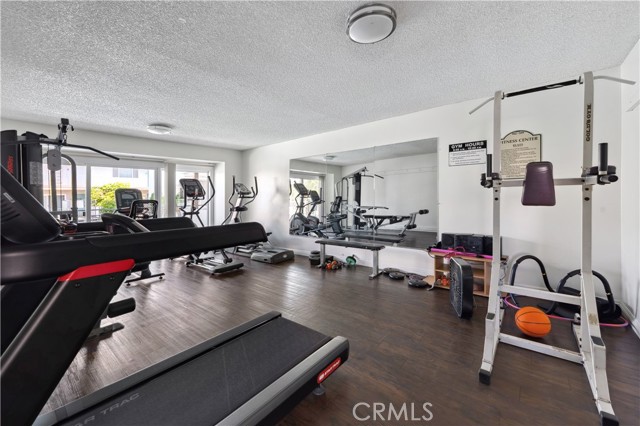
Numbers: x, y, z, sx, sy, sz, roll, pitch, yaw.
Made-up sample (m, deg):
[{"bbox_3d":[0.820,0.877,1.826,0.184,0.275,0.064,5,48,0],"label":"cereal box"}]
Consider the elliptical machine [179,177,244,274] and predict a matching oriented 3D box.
[{"bbox_3d":[-2.143,0.119,4.690,1.580,1.670,0.650,0,3,38],"label":"elliptical machine"}]

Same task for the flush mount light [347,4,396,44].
[{"bbox_3d":[0.363,-1.315,1.757,0.350,0.080,0.350,-1,2,0],"label":"flush mount light"}]

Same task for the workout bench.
[{"bbox_3d":[0.470,0.720,4.117,1.220,0.430,0.400,0,3,38],"label":"workout bench"}]

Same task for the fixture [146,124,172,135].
[{"bbox_3d":[-2.711,-1.406,4.206,0.350,0.080,0.350,0,3,38],"label":"fixture"}]

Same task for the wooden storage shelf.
[{"bbox_3d":[1.895,0.741,3.154,0.810,0.450,0.350,0,3,38],"label":"wooden storage shelf"}]

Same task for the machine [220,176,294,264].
[{"bbox_3d":[-1.413,0.062,5.255,1.870,1.680,0.600,0,3,38],"label":"machine"}]

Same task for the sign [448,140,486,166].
[{"bbox_3d":[1.959,-0.779,3.282,0.449,0.302,0.020,0,3,38],"label":"sign"}]

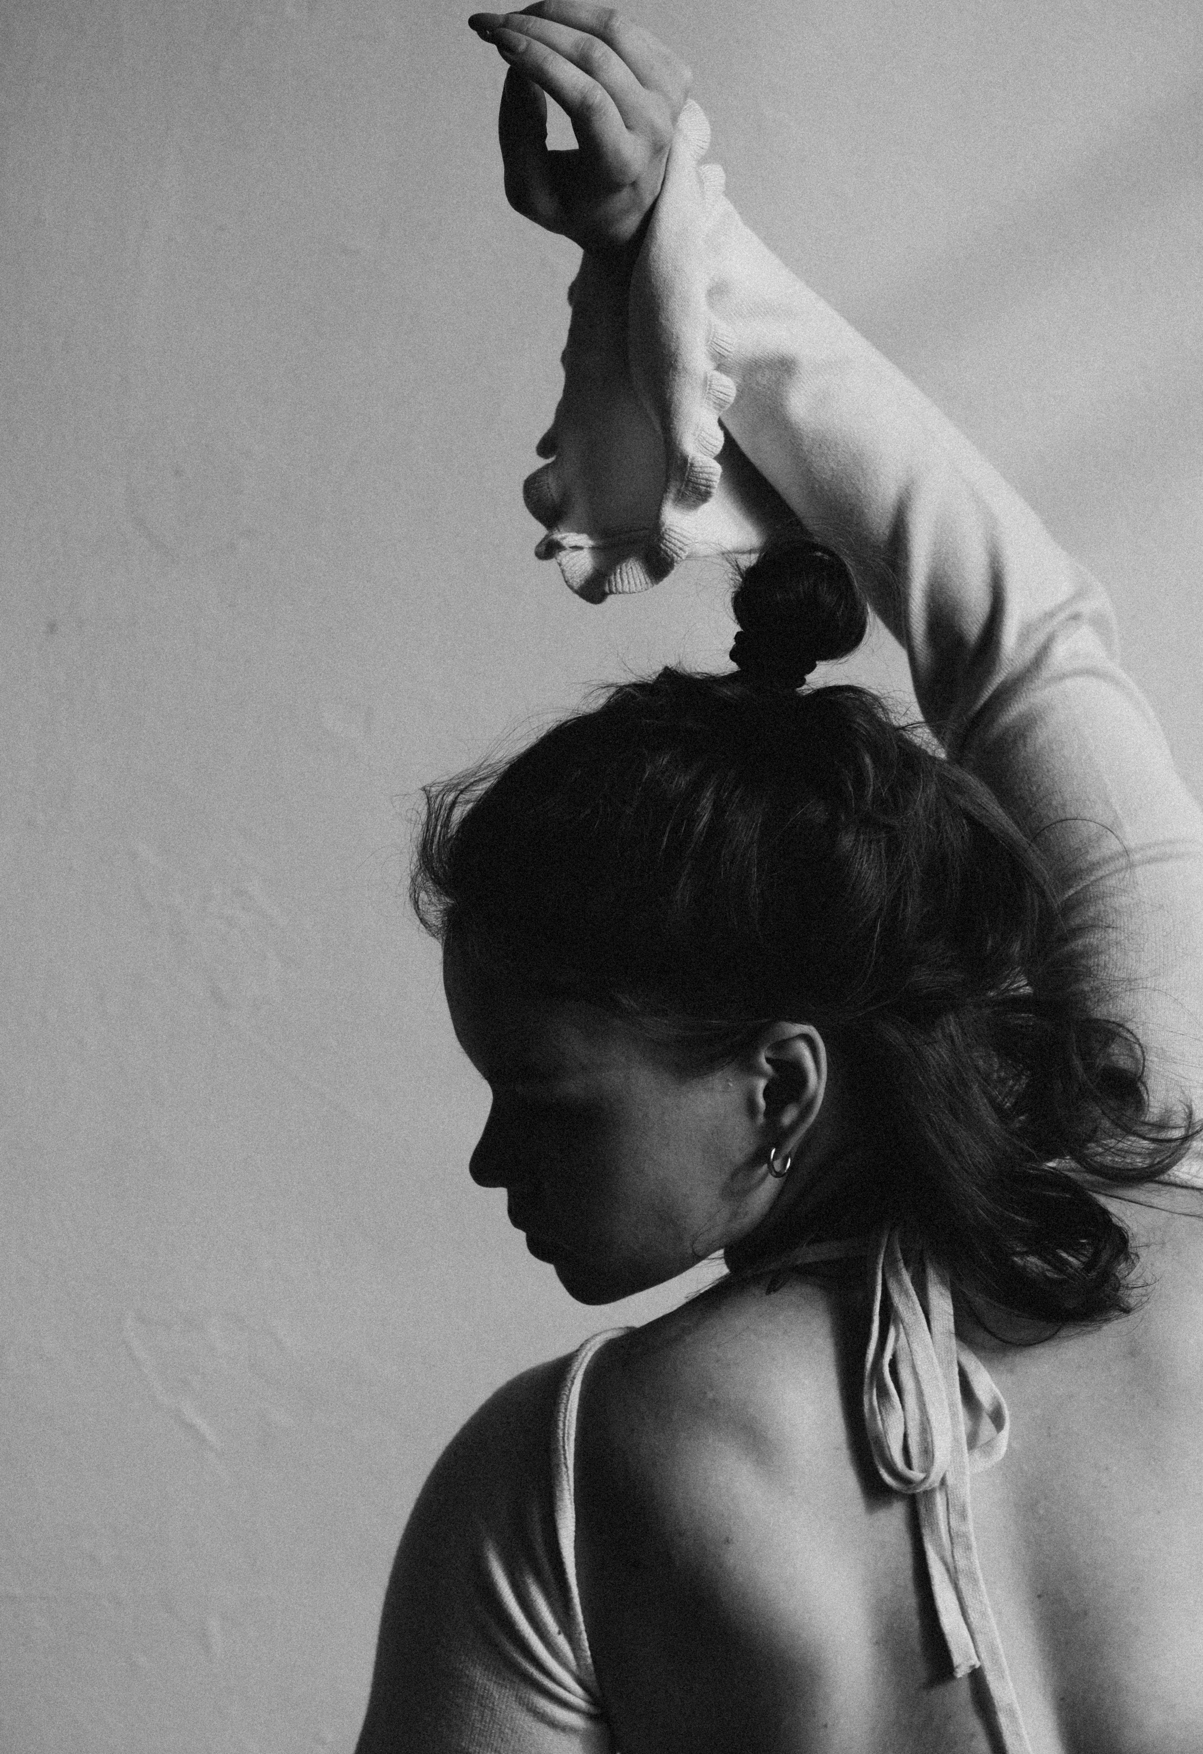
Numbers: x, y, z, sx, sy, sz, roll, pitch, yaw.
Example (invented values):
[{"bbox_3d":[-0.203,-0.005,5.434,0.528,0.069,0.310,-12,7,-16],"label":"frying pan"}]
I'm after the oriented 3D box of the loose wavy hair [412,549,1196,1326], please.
[{"bbox_3d":[0.082,0.024,3.730,0.300,0.305,0.215,-5,2,13],"label":"loose wavy hair"}]

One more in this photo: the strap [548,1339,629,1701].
[{"bbox_3d":[-0.005,0.260,3.740,0.033,0.152,0.065,0,2,0],"label":"strap"}]

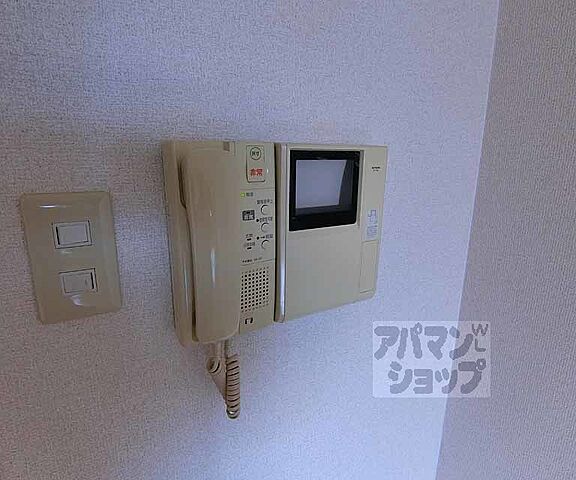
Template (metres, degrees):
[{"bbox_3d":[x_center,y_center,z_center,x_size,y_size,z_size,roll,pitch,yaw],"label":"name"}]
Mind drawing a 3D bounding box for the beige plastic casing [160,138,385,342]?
[{"bbox_3d":[-0.002,-0.007,0.382,0.248,0.198,0.064,-6,14,-29],"label":"beige plastic casing"}]

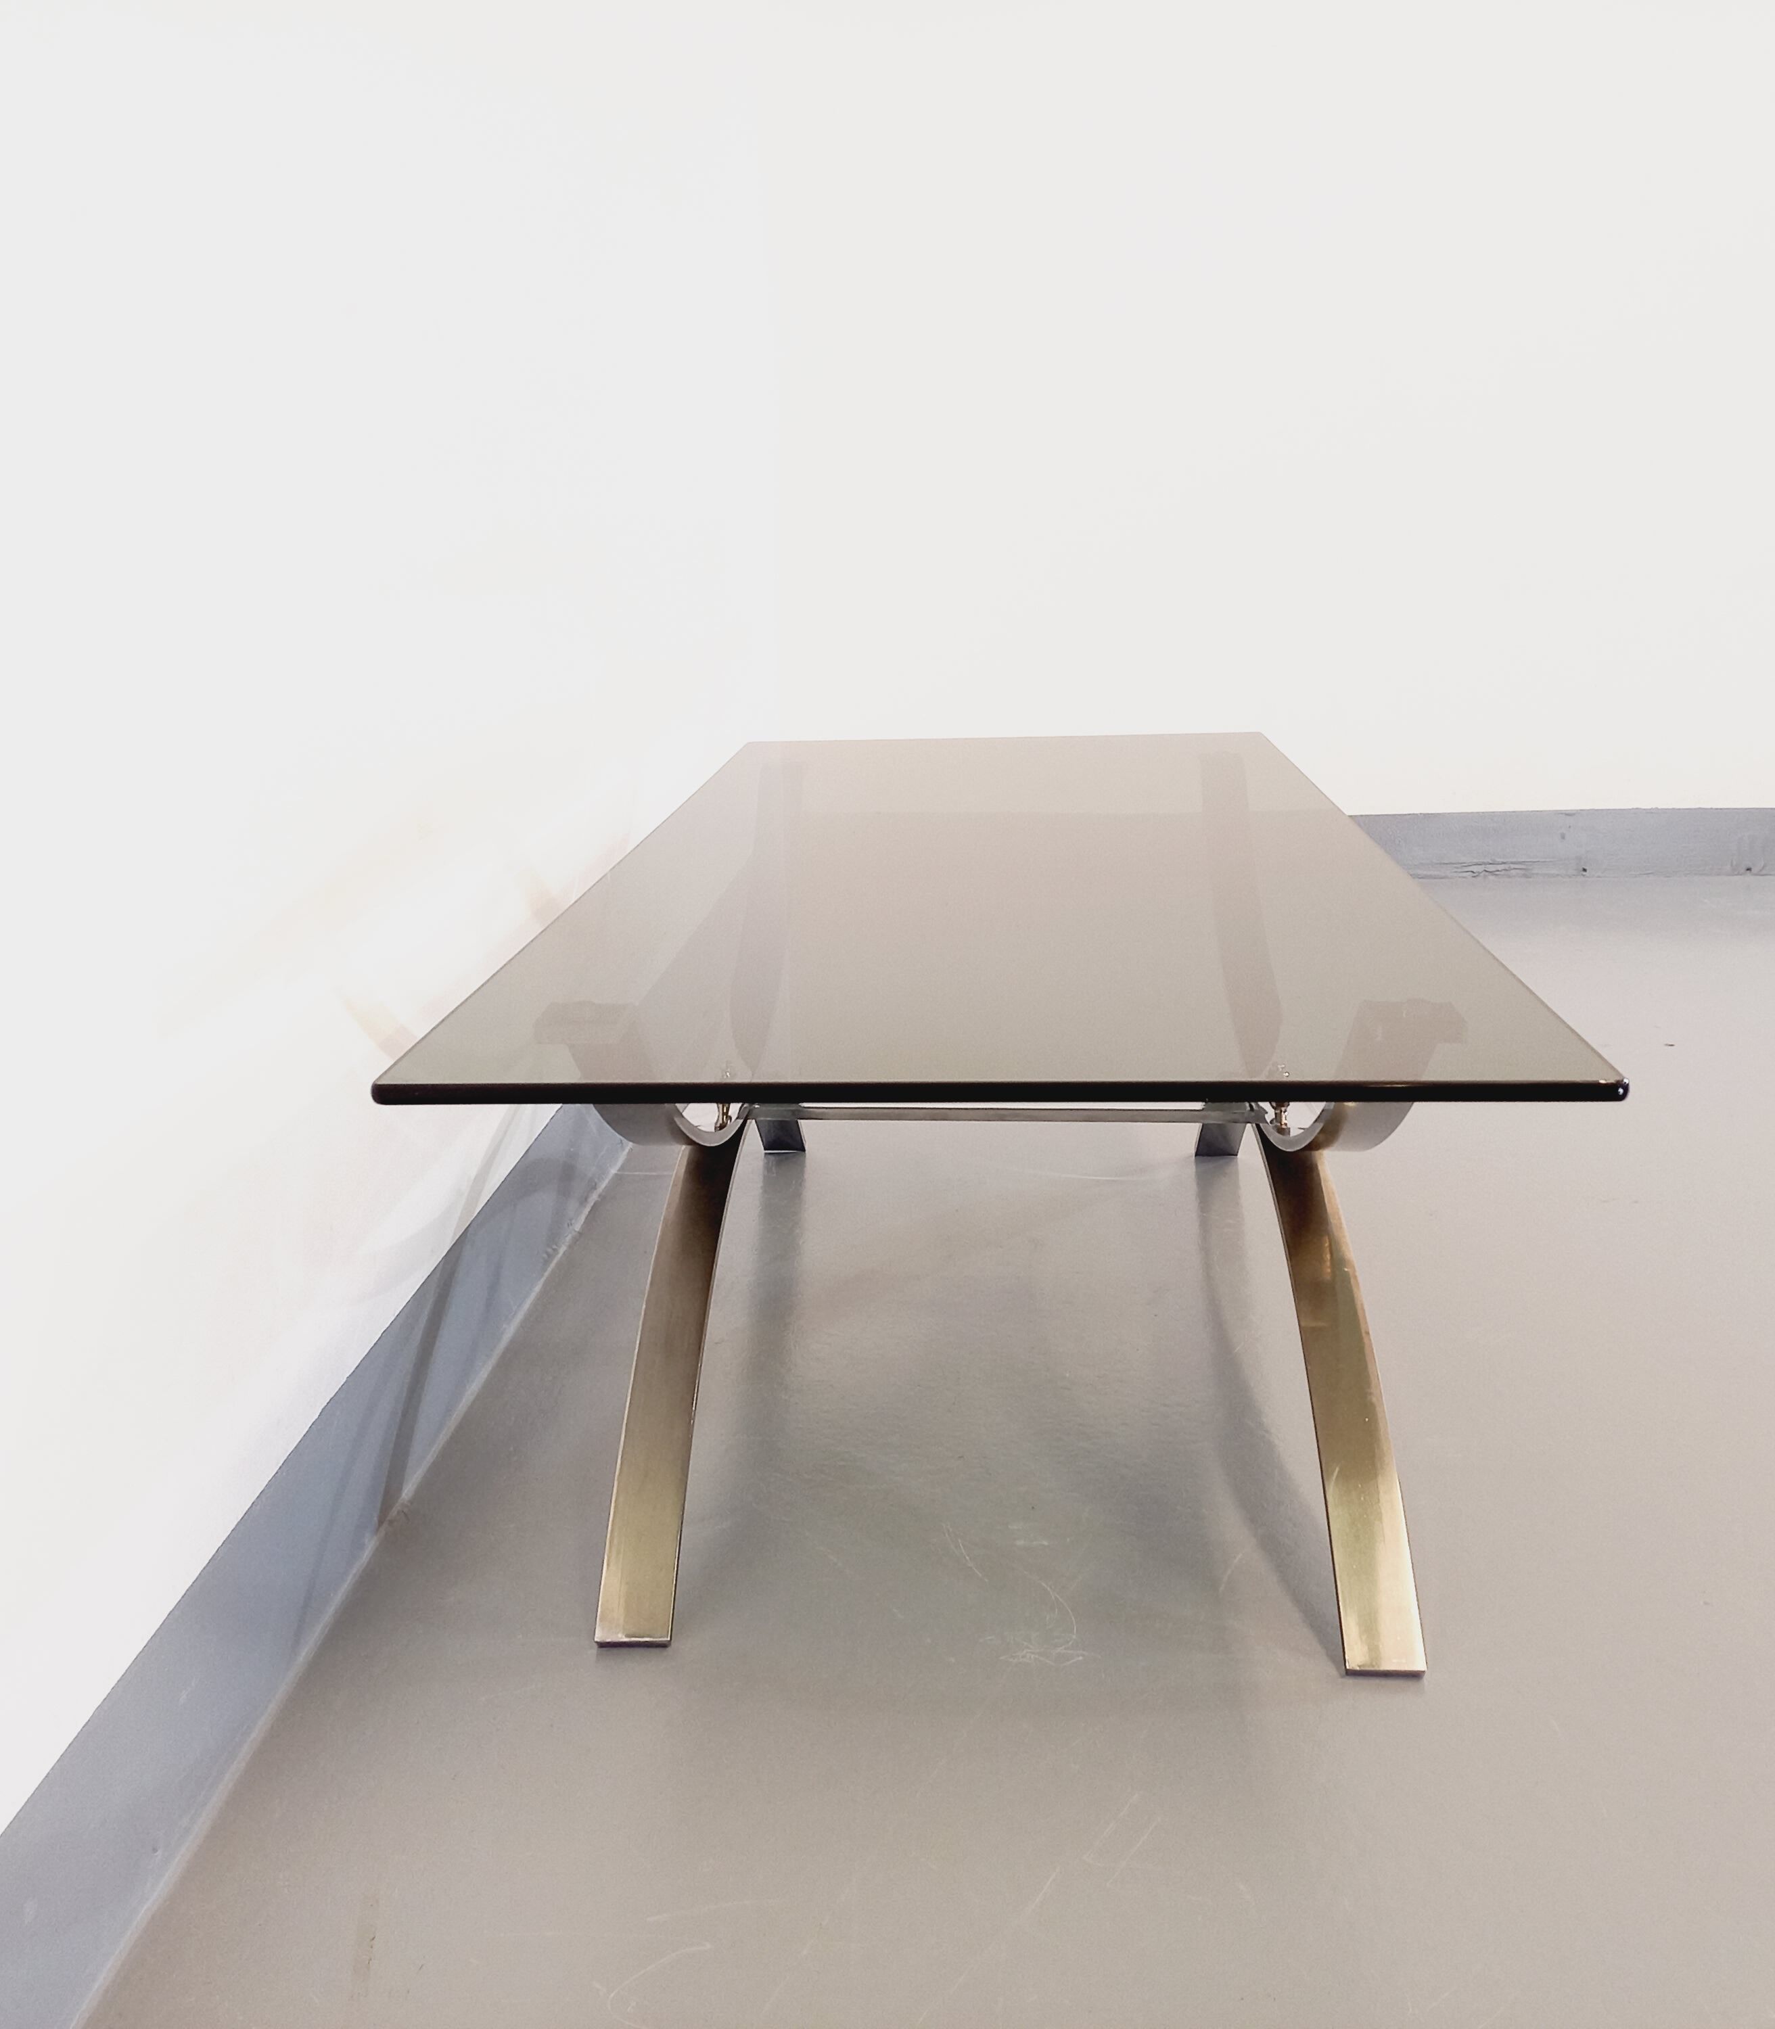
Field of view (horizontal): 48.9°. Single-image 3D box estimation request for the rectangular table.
[{"bbox_3d":[0.082,0.062,1.441,0.517,0.389,1.211,0,15,4],"label":"rectangular table"}]

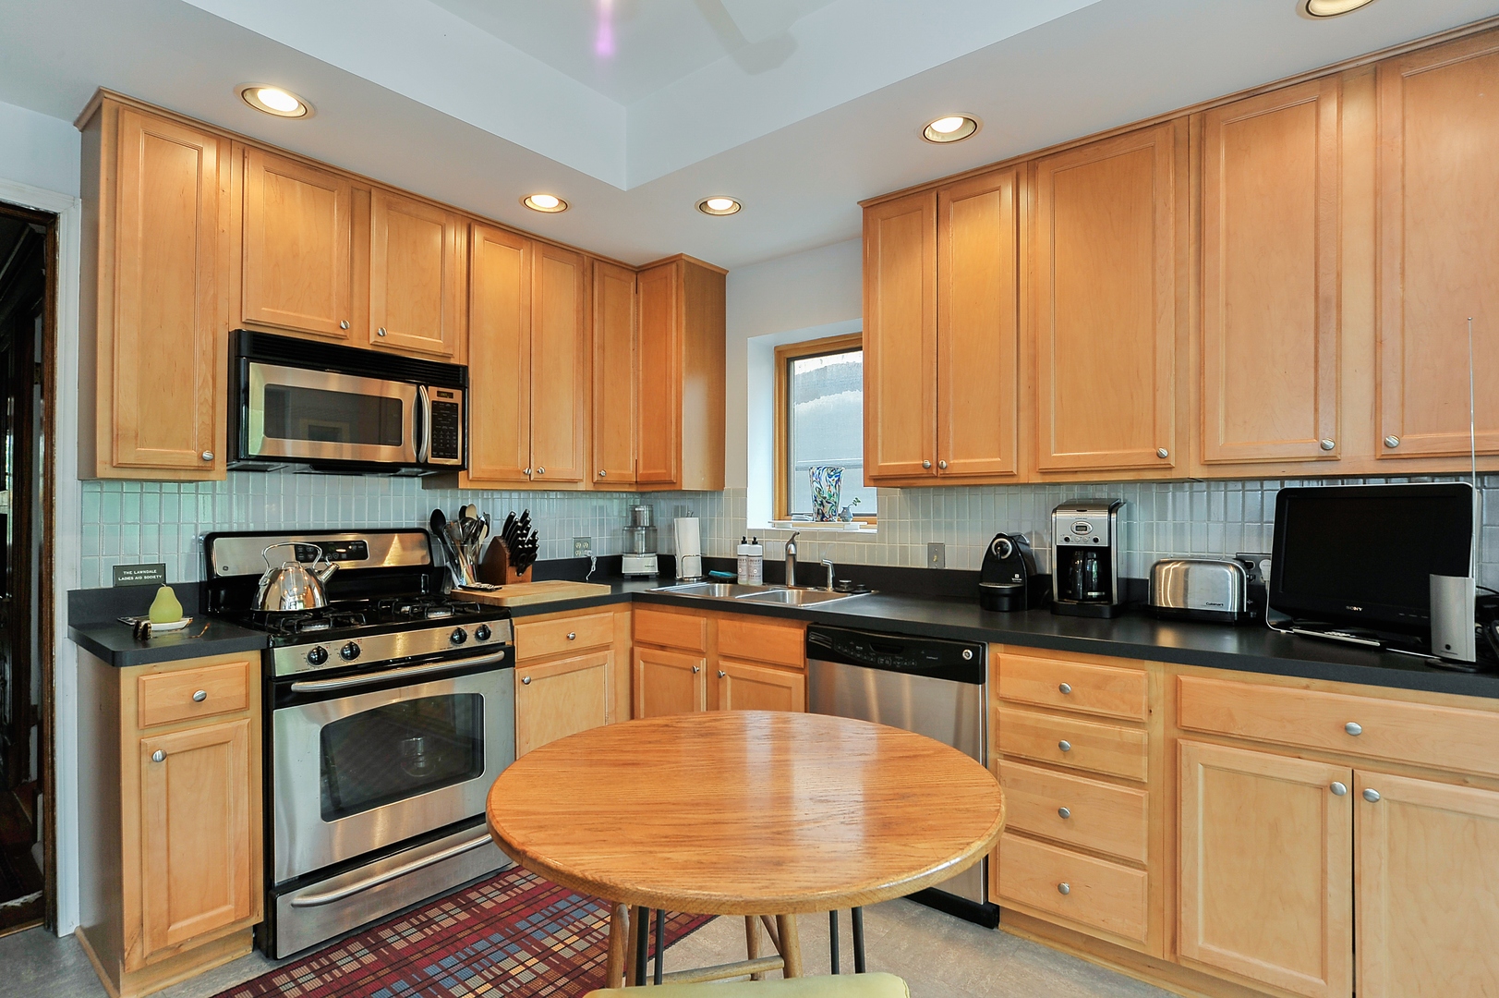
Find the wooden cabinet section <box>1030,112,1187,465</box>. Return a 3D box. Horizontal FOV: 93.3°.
[{"bbox_3d":[1.184,-0.583,2.294,0.432,1.029,0.308,0,0,39],"label":"wooden cabinet section"}]

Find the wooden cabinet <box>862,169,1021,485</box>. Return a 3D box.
[{"bbox_3d":[0.757,-0.568,2.598,0.595,1.045,0.330,0,-1,39],"label":"wooden cabinet"}]

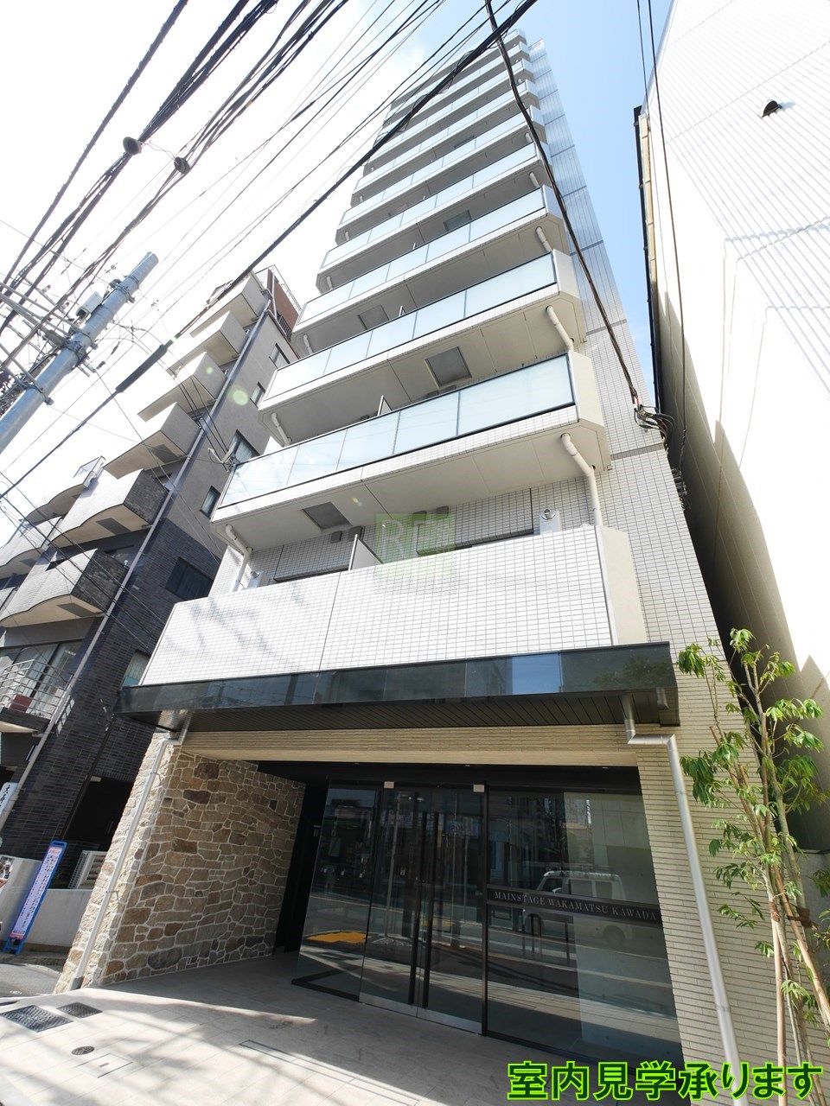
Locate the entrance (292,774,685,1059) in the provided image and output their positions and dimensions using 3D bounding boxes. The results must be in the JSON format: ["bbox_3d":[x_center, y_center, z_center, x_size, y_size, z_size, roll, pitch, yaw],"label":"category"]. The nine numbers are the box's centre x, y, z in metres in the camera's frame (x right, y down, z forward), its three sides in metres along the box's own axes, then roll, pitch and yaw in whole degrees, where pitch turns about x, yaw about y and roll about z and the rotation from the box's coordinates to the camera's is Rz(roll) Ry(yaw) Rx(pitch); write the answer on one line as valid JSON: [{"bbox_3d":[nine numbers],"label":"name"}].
[{"bbox_3d":[0.592,4.329,5.750,4.642,2.507,0.220,-11,-37,24],"label":"entrance"}]

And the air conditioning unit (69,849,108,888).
[{"bbox_3d":[-6.196,6.214,8.773,0.300,0.585,0.800,-11,-37,24],"label":"air conditioning unit"}]

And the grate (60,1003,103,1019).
[{"bbox_3d":[-3.457,4.737,4.616,0.415,0.030,0.222,-11,-33,24],"label":"grate"}]

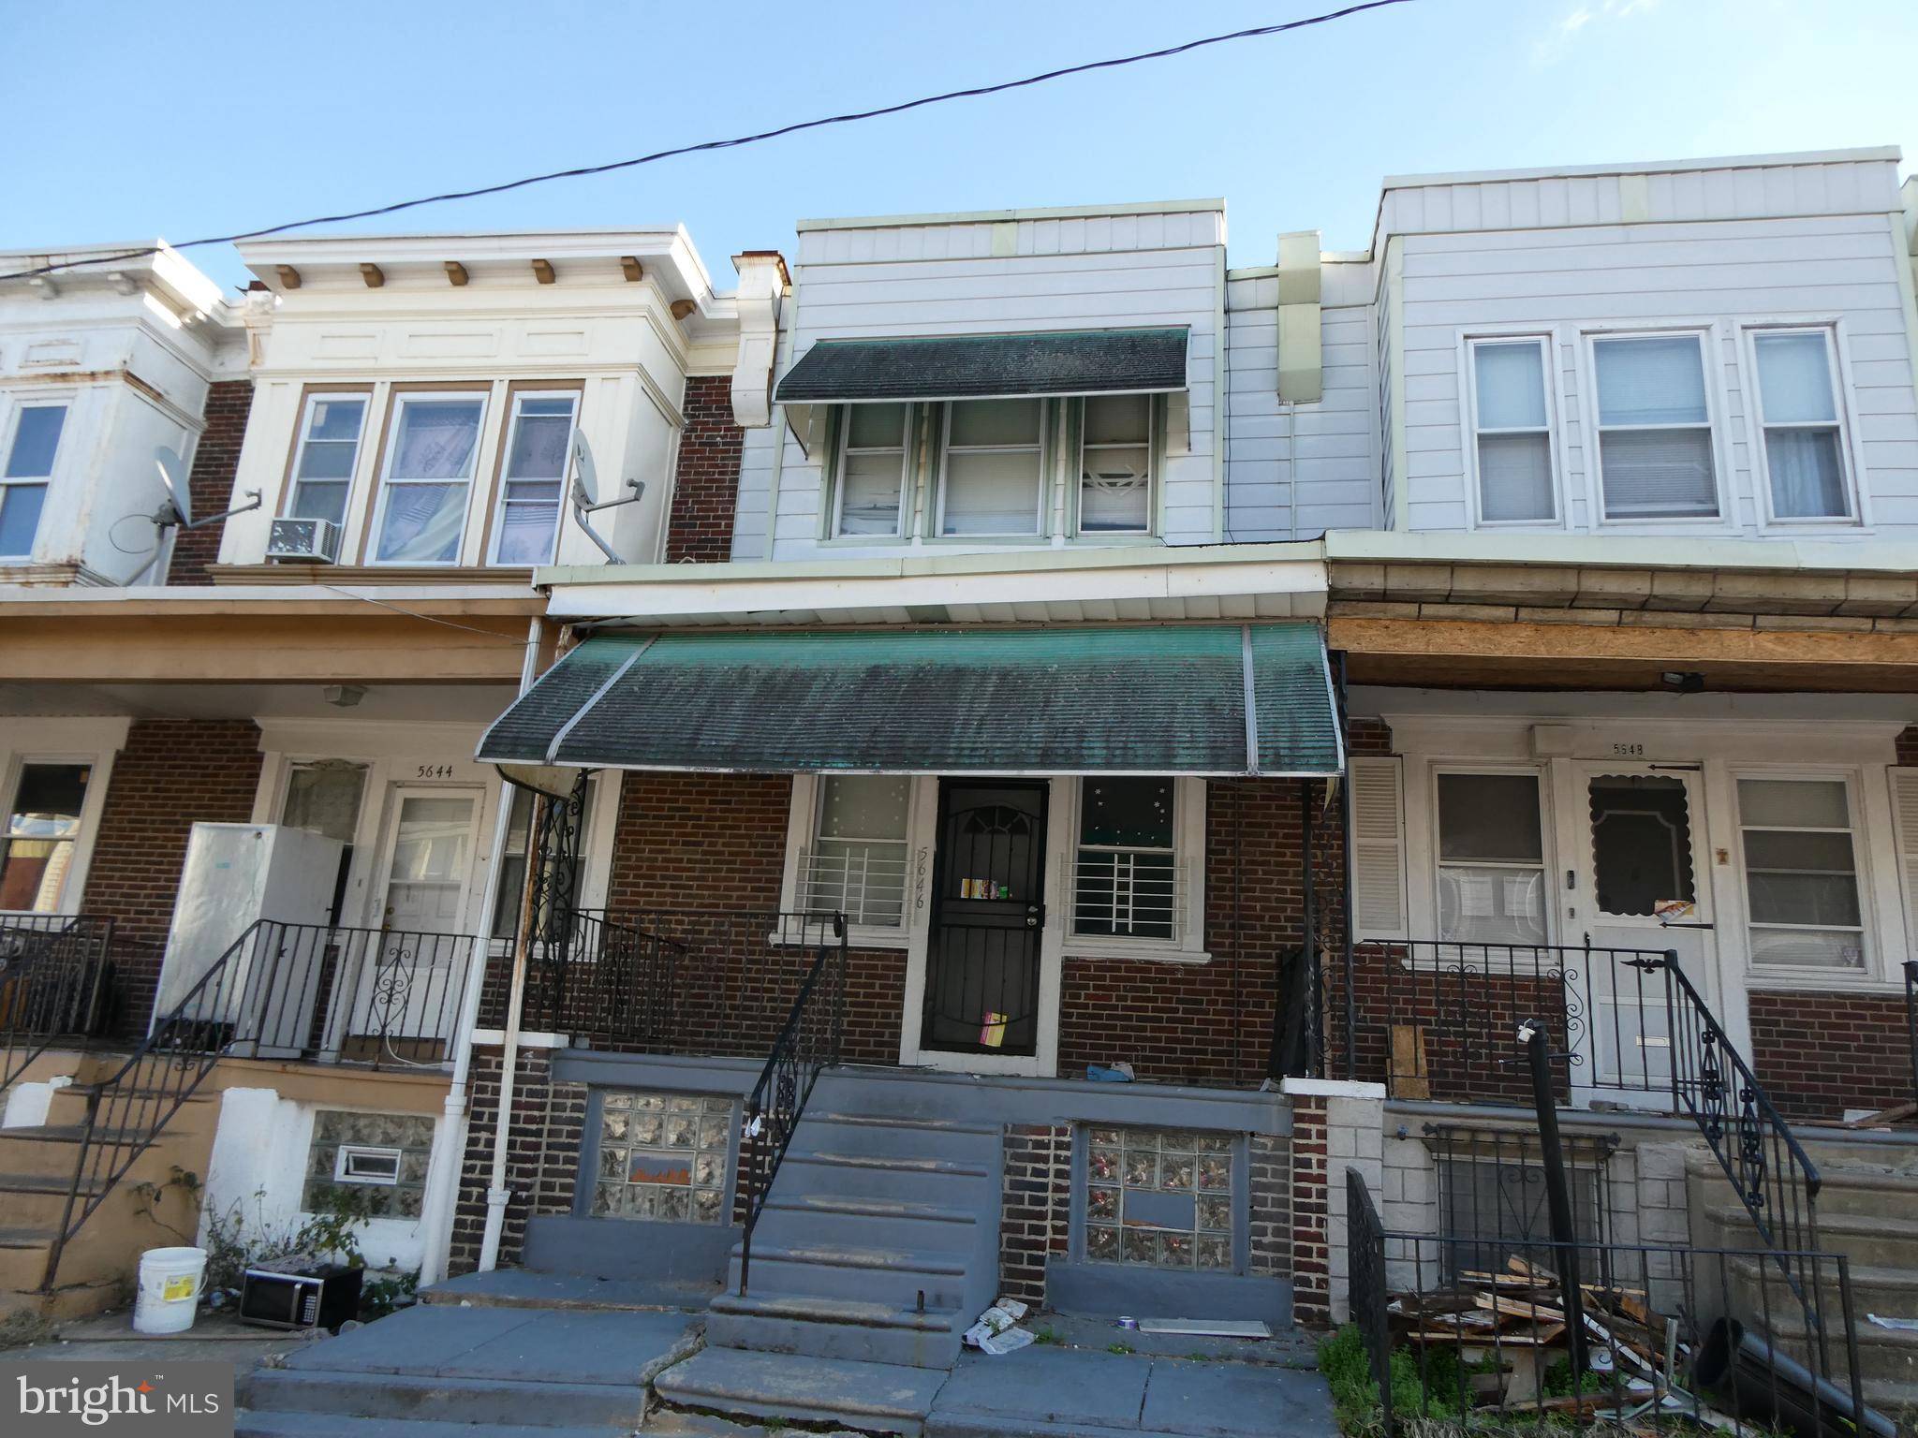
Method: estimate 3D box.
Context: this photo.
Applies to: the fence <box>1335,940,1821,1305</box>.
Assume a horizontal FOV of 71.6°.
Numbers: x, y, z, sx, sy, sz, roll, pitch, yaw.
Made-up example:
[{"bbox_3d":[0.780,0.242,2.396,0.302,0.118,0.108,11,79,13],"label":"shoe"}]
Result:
[{"bbox_3d":[2.752,1.803,6.181,1.635,1.647,1.500,1,-16,10],"label":"fence"}]

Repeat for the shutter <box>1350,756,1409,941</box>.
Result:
[{"bbox_3d":[3.024,0.931,9.582,0.371,1.337,0.045,1,-16,10],"label":"shutter"}]

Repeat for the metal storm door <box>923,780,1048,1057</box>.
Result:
[{"bbox_3d":[0.209,1.458,9.956,0.852,2.032,0.060,1,-16,10],"label":"metal storm door"}]

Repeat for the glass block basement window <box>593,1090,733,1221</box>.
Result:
[{"bbox_3d":[-1.685,2.502,7.580,0.778,0.663,0.090,1,-16,10],"label":"glass block basement window"}]

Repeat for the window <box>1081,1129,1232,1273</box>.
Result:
[{"bbox_3d":[1.068,2.559,7.090,0.763,0.662,0.090,1,-16,10],"label":"window"}]

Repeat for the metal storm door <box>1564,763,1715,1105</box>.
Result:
[{"bbox_3d":[4.742,1.409,9.191,0.881,2.287,0.060,1,-16,10],"label":"metal storm door"}]

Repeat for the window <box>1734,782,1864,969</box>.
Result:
[{"bbox_3d":[5.778,1.045,9.159,0.704,1.308,0.090,1,-16,10],"label":"window"}]

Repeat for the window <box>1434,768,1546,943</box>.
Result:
[{"bbox_3d":[3.807,0.987,9.515,0.714,1.263,0.090,1,-16,10],"label":"window"}]

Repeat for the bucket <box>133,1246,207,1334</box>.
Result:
[{"bbox_3d":[-4.164,3.016,7.031,0.300,0.370,0.300,3,-16,1],"label":"bucket"}]

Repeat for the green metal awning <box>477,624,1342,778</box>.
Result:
[{"bbox_3d":[-0.258,-0.153,7.424,4.505,1.155,1.040,1,-16,10],"label":"green metal awning"}]

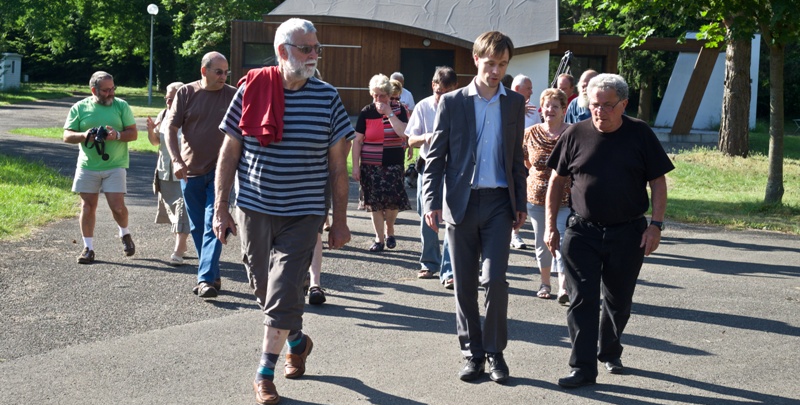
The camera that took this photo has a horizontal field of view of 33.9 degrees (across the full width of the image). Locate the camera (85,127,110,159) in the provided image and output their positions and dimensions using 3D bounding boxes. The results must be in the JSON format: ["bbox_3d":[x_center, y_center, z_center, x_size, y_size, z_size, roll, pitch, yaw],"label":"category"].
[{"bbox_3d":[-2.504,-0.489,10.850,0.200,0.270,0.150,0,6,-14],"label":"camera"}]

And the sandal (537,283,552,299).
[{"bbox_3d":[1.070,0.650,9.700,0.100,0.090,0.250,3,6,13],"label":"sandal"}]

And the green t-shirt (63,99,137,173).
[{"bbox_3d":[-2.540,-0.586,11.100,0.630,0.620,0.380,0,6,-16],"label":"green t-shirt"}]

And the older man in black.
[{"bbox_3d":[1.110,0.116,6.900,0.660,1.640,0.620,3,6,15],"label":"older man in black"}]

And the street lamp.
[{"bbox_3d":[-10.385,-6.241,55.000,0.500,4.250,0.500,2,5,0],"label":"street lamp"}]

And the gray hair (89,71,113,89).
[{"bbox_3d":[-2.525,-1.037,11.050,0.210,0.160,0.190,7,8,45],"label":"gray hair"}]

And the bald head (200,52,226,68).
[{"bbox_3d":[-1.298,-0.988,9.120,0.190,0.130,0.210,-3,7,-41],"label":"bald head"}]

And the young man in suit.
[{"bbox_3d":[0.375,0.016,6.800,0.540,1.830,0.480,1,5,-7],"label":"young man in suit"}]

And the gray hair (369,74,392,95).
[{"bbox_3d":[-0.175,-1.067,11.850,0.210,0.180,0.220,3,6,9],"label":"gray hair"}]

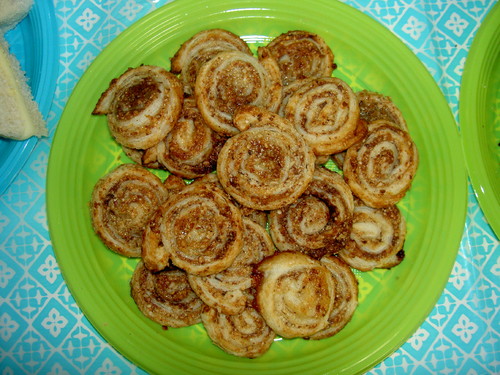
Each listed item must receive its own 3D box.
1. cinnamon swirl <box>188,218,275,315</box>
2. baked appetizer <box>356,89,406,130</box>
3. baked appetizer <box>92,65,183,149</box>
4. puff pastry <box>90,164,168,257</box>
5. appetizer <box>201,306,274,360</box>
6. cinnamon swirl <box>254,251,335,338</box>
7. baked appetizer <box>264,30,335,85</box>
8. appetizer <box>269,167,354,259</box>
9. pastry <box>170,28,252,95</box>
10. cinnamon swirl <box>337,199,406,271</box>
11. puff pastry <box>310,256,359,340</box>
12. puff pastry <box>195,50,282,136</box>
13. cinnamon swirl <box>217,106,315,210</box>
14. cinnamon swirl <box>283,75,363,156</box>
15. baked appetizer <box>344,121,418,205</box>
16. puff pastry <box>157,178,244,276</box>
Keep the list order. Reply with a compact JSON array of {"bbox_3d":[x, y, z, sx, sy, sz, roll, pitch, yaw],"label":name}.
[{"bbox_3d":[-0.012,0.048,0.354,0.055,0.014,0.062,0,80,1],"label":"cinnamon swirl"},{"bbox_3d":[0.077,-0.037,0.367,0.047,0.016,0.047,0,82,1],"label":"baked appetizer"},{"bbox_3d":[-0.074,-0.053,0.375,0.058,0.016,0.054,-1,77,5],"label":"baked appetizer"},{"bbox_3d":[-0.077,0.015,0.368,0.050,0.014,0.061,0,80,1],"label":"puff pastry"},{"bbox_3d":[-0.007,0.083,0.353,0.046,0.016,0.046,0,82,1],"label":"appetizer"},{"bbox_3d":[0.027,0.065,0.344,0.048,0.016,0.053,-1,80,4],"label":"cinnamon swirl"},{"bbox_3d":[0.033,-0.080,0.374,0.045,0.016,0.045,0,82,1],"label":"baked appetizer"},{"bbox_3d":[0.038,0.016,0.353,0.054,0.016,0.054,0,85,3],"label":"appetizer"},{"bbox_3d":[-0.024,-0.076,0.372,0.051,0.016,0.051,0,82,1],"label":"pastry"},{"bbox_3d":[0.075,0.030,0.358,0.045,0.016,0.045,0,82,-1],"label":"cinnamon swirl"},{"bbox_3d":[0.042,0.070,0.353,0.050,0.016,0.050,0,82,1],"label":"puff pastry"},{"bbox_3d":[-0.007,-0.060,0.364,0.056,0.016,0.054,0,80,1],"label":"puff pastry"},{"bbox_3d":[0.009,-0.018,0.347,0.060,0.016,0.064,0,80,1],"label":"cinnamon swirl"},{"bbox_3d":[0.044,-0.045,0.354,0.047,0.016,0.047,0,79,1],"label":"cinnamon swirl"},{"bbox_3d":[0.084,-0.015,0.361,0.045,0.016,0.054,1,80,-8],"label":"baked appetizer"},{"bbox_3d":[-0.034,0.024,0.346,0.061,0.016,0.060,0,80,1],"label":"puff pastry"}]

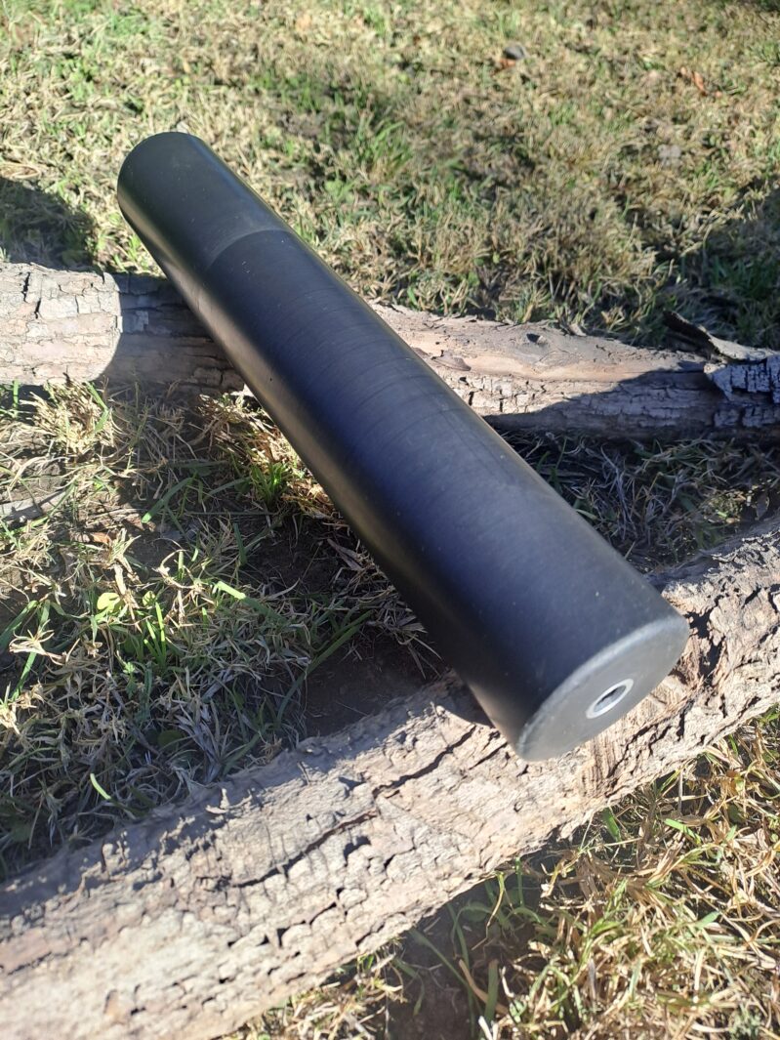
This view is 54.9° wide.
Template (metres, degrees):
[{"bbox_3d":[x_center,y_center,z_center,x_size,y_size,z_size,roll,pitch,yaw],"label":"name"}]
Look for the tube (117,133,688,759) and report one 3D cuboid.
[{"bbox_3d":[-0.024,-0.053,0.247,0.048,0.048,0.284,-24,52,-20],"label":"tube"}]

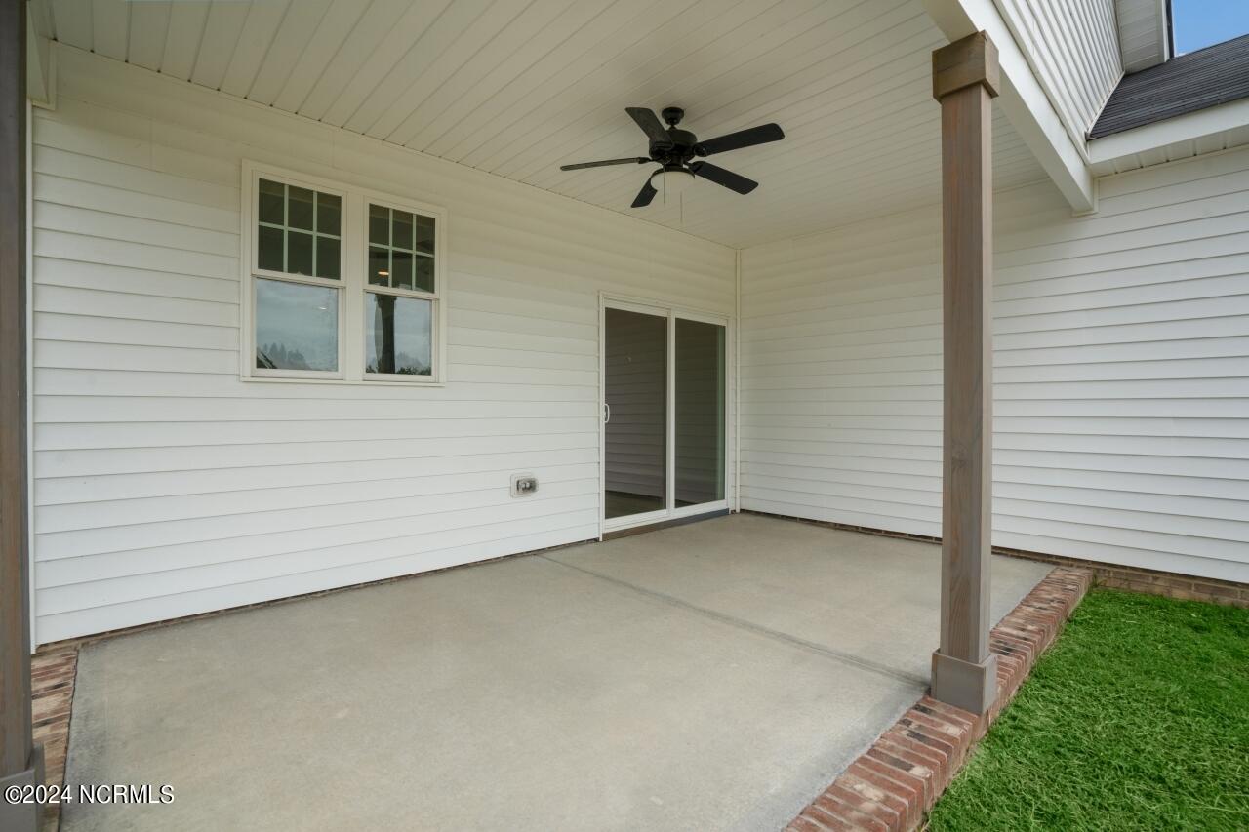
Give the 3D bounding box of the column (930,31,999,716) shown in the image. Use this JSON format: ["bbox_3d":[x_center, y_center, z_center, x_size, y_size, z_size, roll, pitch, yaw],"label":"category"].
[{"bbox_3d":[1.353,-0.154,2.211,0.178,2.575,0.178,-1,1,-43],"label":"column"}]

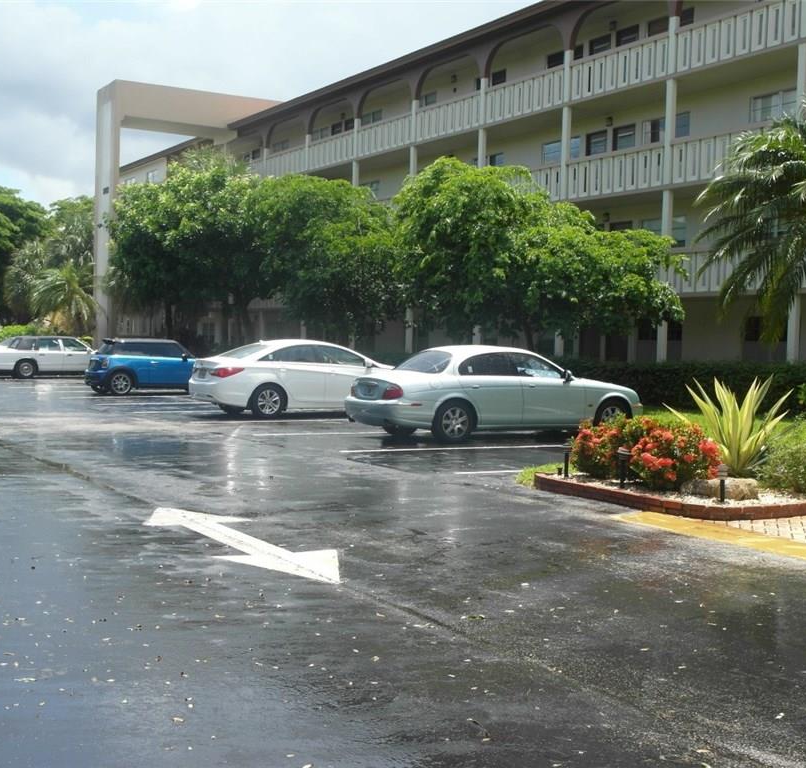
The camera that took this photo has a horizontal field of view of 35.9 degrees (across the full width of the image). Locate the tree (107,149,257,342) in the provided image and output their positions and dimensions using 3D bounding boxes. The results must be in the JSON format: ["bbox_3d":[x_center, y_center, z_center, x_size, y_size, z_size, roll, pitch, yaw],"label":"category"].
[{"bbox_3d":[-8.215,-4.543,46.500,5.800,8.650,5.500,1,2,-10],"label":"tree"}]

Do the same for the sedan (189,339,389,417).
[{"bbox_3d":[-1.804,-0.147,24.342,4.820,1.470,1.840,1,2,-30],"label":"sedan"}]

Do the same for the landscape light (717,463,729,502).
[{"bbox_3d":[2.849,0.872,11.050,0.105,0.370,0.105,2,2,15],"label":"landscape light"}]

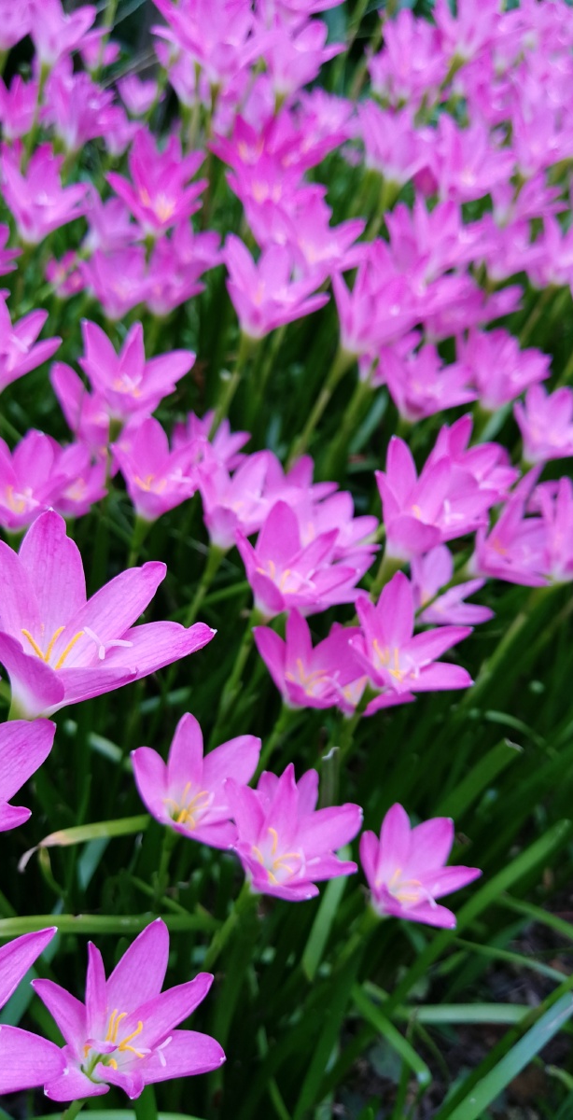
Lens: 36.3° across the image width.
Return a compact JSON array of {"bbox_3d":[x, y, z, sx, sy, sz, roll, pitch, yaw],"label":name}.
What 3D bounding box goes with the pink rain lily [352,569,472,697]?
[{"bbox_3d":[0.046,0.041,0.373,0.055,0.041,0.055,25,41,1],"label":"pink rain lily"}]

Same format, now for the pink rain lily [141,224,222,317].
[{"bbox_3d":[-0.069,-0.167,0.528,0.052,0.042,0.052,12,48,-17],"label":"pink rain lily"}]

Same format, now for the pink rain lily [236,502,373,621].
[{"bbox_3d":[-0.002,0.009,0.431,0.064,0.048,0.064,5,39,-27],"label":"pink rain lily"}]

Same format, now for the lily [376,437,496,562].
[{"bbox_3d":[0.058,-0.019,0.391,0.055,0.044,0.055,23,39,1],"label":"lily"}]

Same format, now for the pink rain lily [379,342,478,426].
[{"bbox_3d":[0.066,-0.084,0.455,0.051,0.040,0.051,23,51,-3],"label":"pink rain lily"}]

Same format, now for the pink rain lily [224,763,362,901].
[{"bbox_3d":[-0.005,0.135,0.396,0.066,0.048,0.066,5,39,-27],"label":"pink rain lily"}]

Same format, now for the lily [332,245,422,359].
[{"bbox_3d":[0.046,-0.148,0.520,0.060,0.052,0.060,-4,43,-27],"label":"lily"}]

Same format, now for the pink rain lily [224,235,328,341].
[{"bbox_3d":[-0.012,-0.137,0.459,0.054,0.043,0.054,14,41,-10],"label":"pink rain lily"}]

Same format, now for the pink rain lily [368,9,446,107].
[{"bbox_3d":[0.082,-0.366,0.644,0.062,0.052,0.062,-11,43,-26],"label":"pink rain lily"}]

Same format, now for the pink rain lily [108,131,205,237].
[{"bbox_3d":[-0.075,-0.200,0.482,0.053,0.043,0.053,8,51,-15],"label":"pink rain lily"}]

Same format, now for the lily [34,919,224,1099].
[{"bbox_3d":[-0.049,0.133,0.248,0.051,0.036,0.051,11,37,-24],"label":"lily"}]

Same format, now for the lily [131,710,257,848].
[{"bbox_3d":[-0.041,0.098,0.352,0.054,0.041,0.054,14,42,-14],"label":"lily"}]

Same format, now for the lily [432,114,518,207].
[{"bbox_3d":[0.126,-0.282,0.625,0.062,0.050,0.062,-4,43,-27],"label":"lily"}]

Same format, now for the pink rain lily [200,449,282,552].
[{"bbox_3d":[-0.035,-0.030,0.543,0.056,0.050,0.056,-4,43,-27],"label":"pink rain lily"}]

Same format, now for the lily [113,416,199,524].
[{"bbox_3d":[-0.082,-0.049,0.536,0.056,0.050,0.056,-8,43,-27],"label":"lily"}]

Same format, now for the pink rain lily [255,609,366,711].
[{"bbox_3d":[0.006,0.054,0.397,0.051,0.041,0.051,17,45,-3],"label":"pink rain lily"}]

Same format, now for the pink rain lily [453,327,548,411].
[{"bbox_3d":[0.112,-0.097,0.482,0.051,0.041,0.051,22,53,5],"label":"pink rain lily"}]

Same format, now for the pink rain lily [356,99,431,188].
[{"bbox_3d":[0.072,-0.306,0.653,0.058,0.050,0.058,-4,43,-27],"label":"pink rain lily"}]

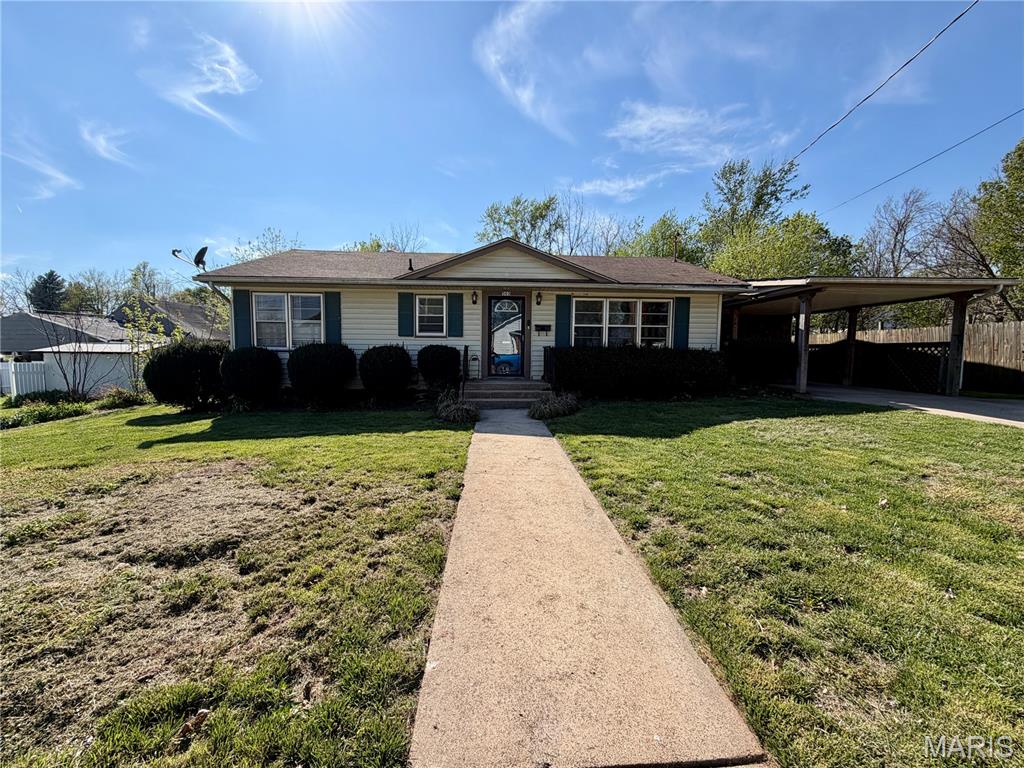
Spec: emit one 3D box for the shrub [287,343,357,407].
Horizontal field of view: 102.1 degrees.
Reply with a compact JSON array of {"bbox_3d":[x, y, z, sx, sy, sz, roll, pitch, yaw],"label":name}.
[{"bbox_3d":[-4.362,-0.210,9.309,1.480,1.450,1.400,0,5,-3],"label":"shrub"}]

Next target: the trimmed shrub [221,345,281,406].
[{"bbox_3d":[-5.998,-0.159,9.282,1.300,1.340,1.250,0,5,-3],"label":"trimmed shrub"}]

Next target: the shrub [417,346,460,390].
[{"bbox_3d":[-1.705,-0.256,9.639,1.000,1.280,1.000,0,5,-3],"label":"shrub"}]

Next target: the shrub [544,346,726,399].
[{"bbox_3d":[2.857,-0.245,9.868,3.900,1.250,1.000,0,5,-3],"label":"shrub"}]

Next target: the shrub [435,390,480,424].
[{"bbox_3d":[-1.094,0.379,8.166,0.850,0.570,0.820,0,5,-3],"label":"shrub"}]

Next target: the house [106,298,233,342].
[{"bbox_3d":[-26.316,-3.656,31.786,8.600,5.300,8.500,0,5,-3],"label":"house"}]

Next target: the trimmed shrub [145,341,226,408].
[{"bbox_3d":[-7.619,-0.256,9.293,1.600,1.500,1.500,0,5,-3],"label":"trimmed shrub"}]

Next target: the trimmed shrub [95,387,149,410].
[{"bbox_3d":[-9.068,0.309,9.268,1.000,0.470,0.950,0,5,-3],"label":"trimmed shrub"}]

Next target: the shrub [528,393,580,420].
[{"bbox_3d":[0.878,0.368,8.715,1.050,0.500,0.950,0,5,-3],"label":"shrub"}]

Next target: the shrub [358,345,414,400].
[{"bbox_3d":[-2.903,-0.200,9.484,1.220,1.390,1.200,0,5,-3],"label":"shrub"}]

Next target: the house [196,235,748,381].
[{"bbox_3d":[-0.892,-2.289,14.458,13.250,4.650,9.150,0,5,-3],"label":"house"}]

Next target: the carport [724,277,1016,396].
[{"bbox_3d":[9.554,-1.421,13.722,5.450,2.950,7.000,0,5,-3],"label":"carport"}]

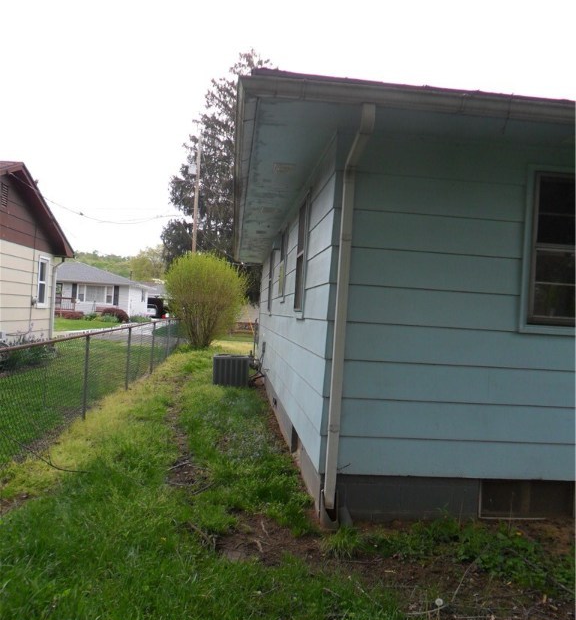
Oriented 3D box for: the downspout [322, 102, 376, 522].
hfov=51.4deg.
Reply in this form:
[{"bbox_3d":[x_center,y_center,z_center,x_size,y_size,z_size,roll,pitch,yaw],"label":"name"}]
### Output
[{"bbox_3d":[0.414,0.115,4.139,0.100,2.880,0.650,3,0,-6],"label":"downspout"}]

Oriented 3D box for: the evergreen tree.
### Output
[{"bbox_3d":[-2.980,-8.519,42.000,10.800,19.700,10.800,3,0,-6],"label":"evergreen tree"}]

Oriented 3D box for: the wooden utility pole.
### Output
[{"bbox_3d":[-4.979,-4.060,32.000,0.280,10.600,0.280,3,0,-6],"label":"wooden utility pole"}]

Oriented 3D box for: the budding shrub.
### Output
[{"bbox_3d":[-2.688,-0.308,19.400,2.600,3.050,2.600,3,0,-6],"label":"budding shrub"}]

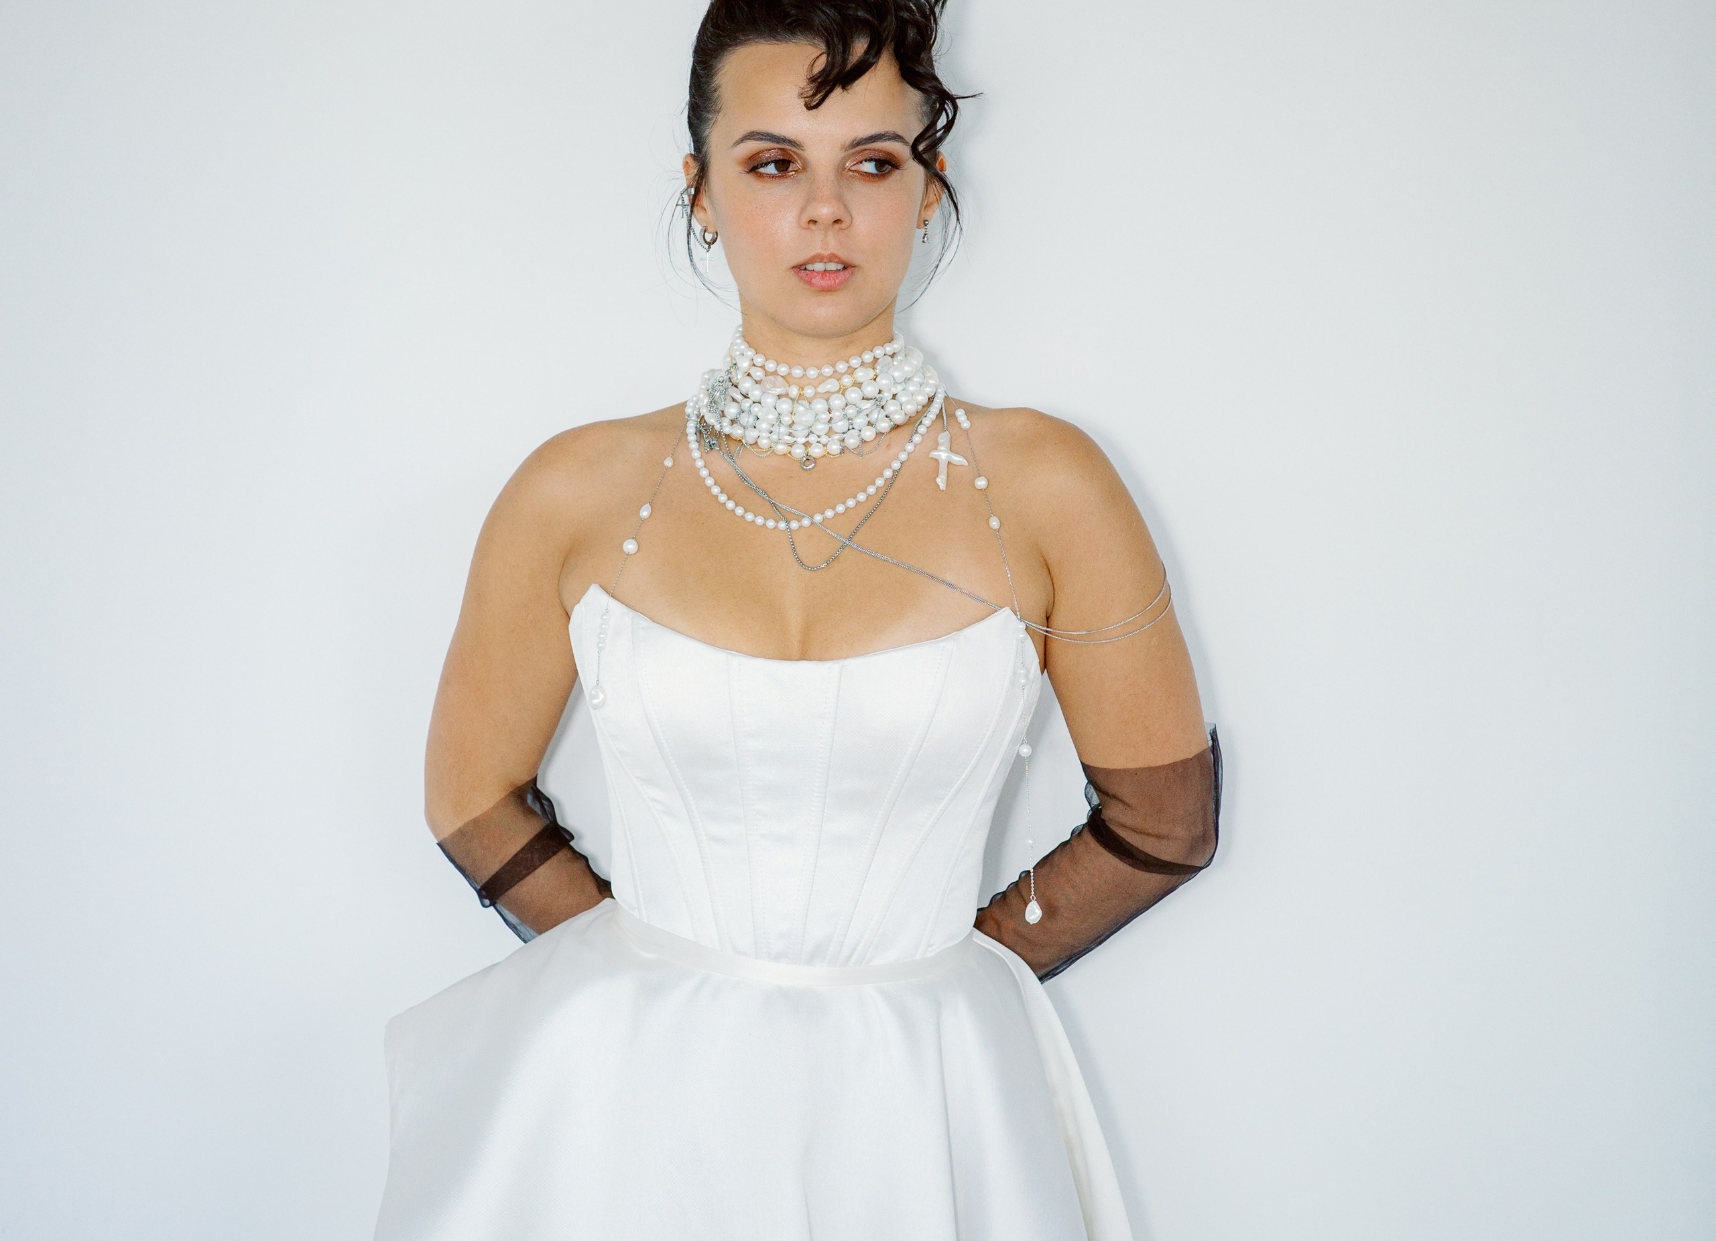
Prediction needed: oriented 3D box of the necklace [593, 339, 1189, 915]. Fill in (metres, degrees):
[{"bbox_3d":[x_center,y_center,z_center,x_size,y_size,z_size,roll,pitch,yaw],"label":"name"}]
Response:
[{"bbox_3d":[0.014,0.020,1.850,0.385,0.365,0.180,0,2,0],"label":"necklace"}]

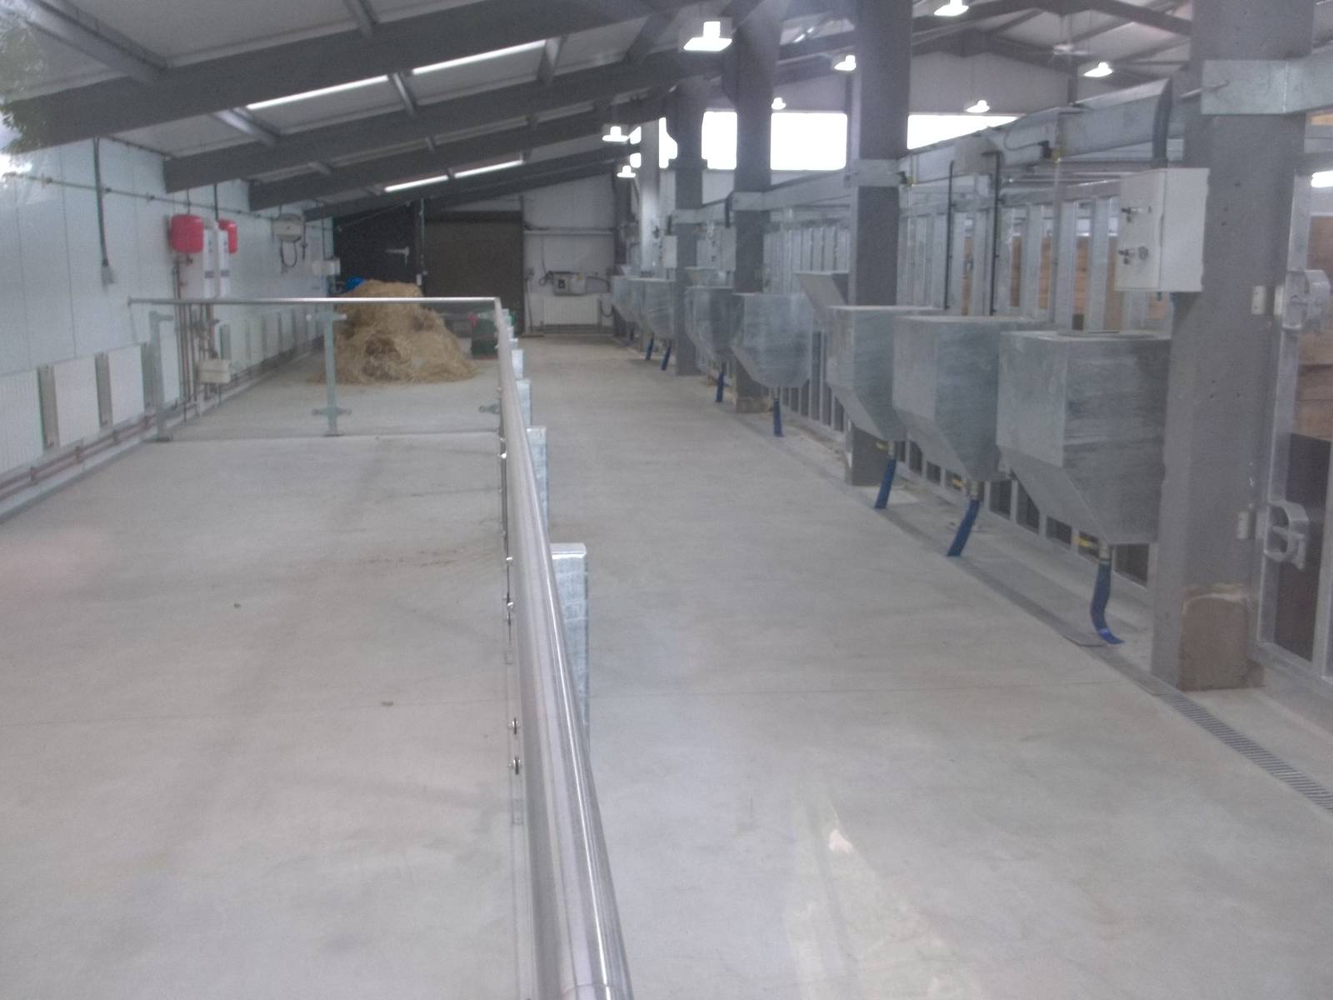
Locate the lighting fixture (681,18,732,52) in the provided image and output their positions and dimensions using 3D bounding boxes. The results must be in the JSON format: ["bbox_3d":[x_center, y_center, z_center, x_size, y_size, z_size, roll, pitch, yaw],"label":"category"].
[{"bbox_3d":[0.318,-3.602,9.864,0.362,0.208,0.362,-2,11,-7],"label":"lighting fixture"}]

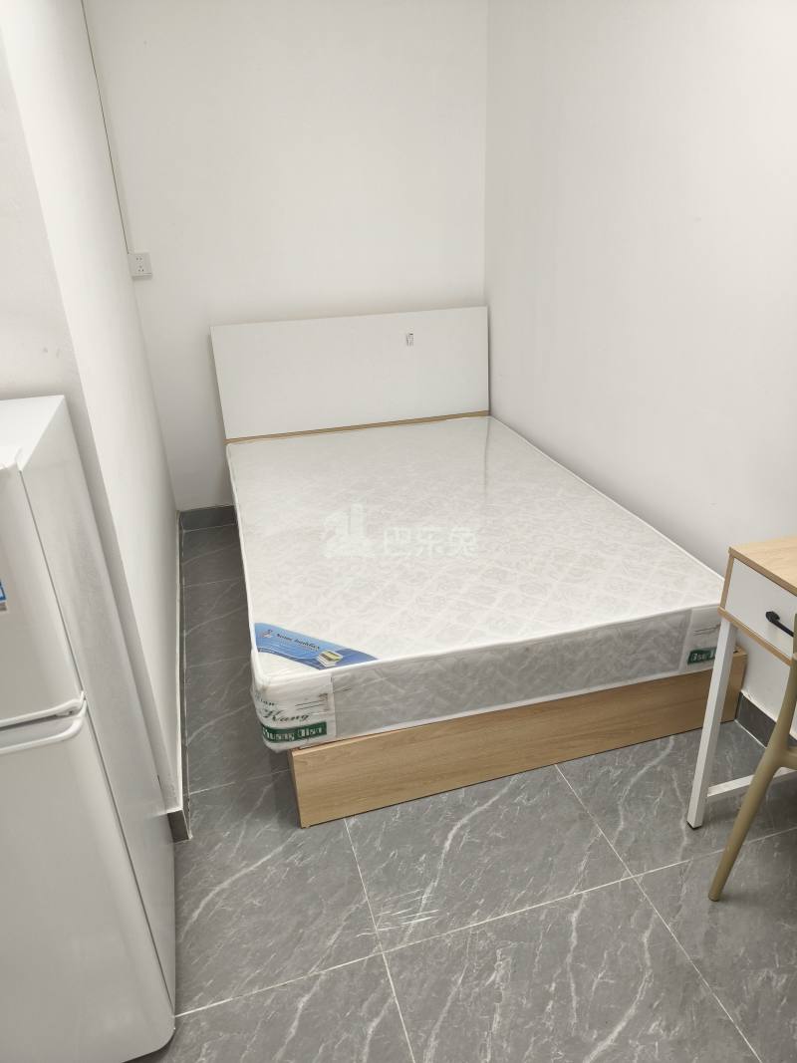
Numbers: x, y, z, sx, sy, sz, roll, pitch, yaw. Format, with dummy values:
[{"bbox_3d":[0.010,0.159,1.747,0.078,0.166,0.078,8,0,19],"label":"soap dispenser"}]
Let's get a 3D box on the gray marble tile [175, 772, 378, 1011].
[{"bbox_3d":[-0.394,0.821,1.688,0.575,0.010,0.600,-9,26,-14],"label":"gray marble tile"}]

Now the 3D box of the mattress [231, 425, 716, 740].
[{"bbox_3d":[0.085,-0.017,2.626,1.320,0.210,1.900,-8,26,-12],"label":"mattress"}]

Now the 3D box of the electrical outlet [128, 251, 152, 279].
[{"bbox_3d":[-1.089,-1.129,2.982,0.086,0.088,0.030,-9,26,-14],"label":"electrical outlet"}]

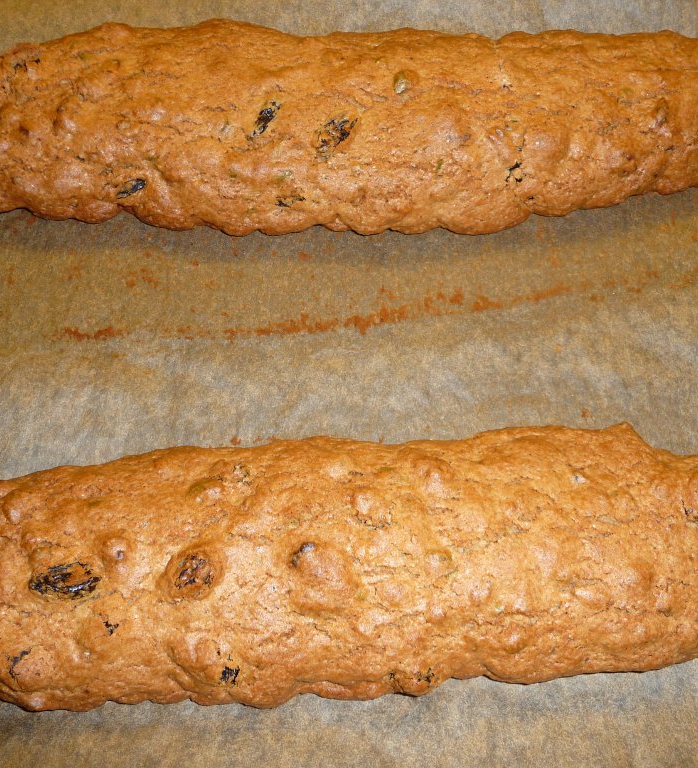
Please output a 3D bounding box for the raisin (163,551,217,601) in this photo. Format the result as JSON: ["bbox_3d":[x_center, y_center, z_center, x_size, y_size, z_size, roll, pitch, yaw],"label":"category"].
[{"bbox_3d":[-0.047,0.057,0.246,0.015,0.009,0.014,0,75,0],"label":"raisin"}]

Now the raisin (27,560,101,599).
[{"bbox_3d":[-0.084,0.059,0.246,0.021,0.008,0.011,-6,74,4],"label":"raisin"}]

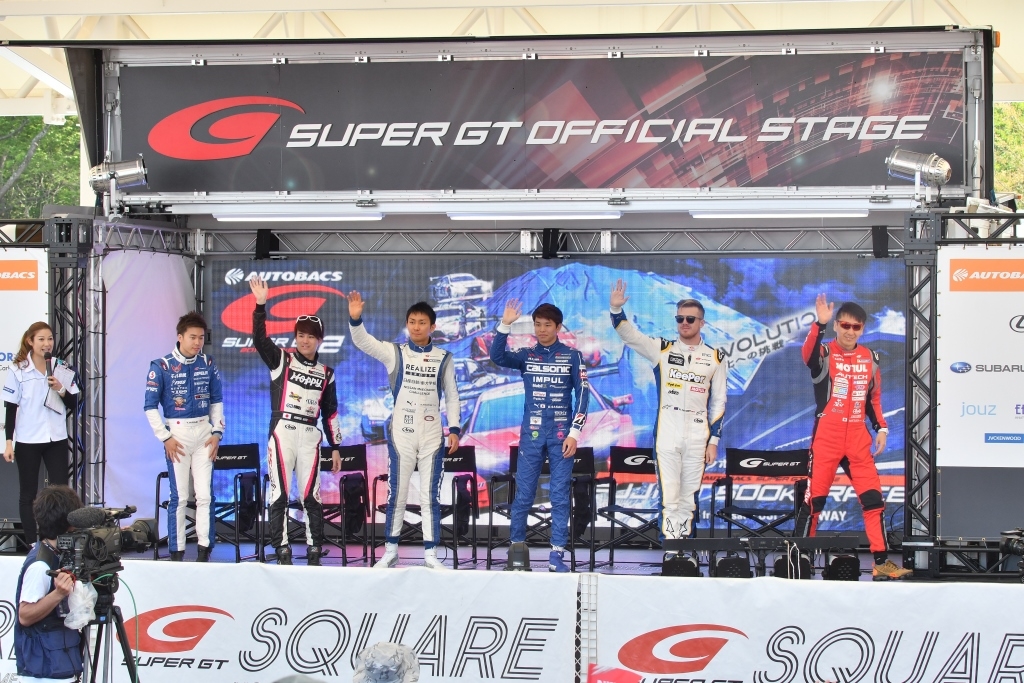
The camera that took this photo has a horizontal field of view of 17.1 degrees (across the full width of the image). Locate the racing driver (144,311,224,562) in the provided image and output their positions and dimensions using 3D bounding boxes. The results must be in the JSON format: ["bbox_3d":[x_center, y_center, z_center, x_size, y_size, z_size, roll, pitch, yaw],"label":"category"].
[{"bbox_3d":[-2.245,0.658,23.400,0.537,1.727,0.400,0,0,-4],"label":"racing driver"}]

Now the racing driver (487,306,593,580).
[{"bbox_3d":[0.187,0.617,22.400,0.590,1.780,0.420,0,1,14],"label":"racing driver"}]

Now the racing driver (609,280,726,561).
[{"bbox_3d":[1.023,0.559,22.450,0.753,1.920,0.460,0,0,5],"label":"racing driver"}]

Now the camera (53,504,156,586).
[{"bbox_3d":[-2.096,1.041,17.600,0.530,0.350,0.200,-7,6,-42],"label":"camera"}]

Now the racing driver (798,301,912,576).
[{"bbox_3d":[2.202,0.617,21.950,0.724,1.839,0.500,0,0,7],"label":"racing driver"}]

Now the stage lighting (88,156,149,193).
[{"bbox_3d":[-2.755,-1.166,23.900,0.390,0.230,0.230,-8,-1,7],"label":"stage lighting"}]

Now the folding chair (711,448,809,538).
[{"bbox_3d":[1.640,1.121,22.409,0.610,0.800,0.490,0,1,18],"label":"folding chair"}]

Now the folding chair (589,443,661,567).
[{"bbox_3d":[0.866,1.116,22.622,0.610,0.800,0.490,0,1,17],"label":"folding chair"}]

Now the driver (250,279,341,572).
[{"bbox_3d":[-1.443,0.532,22.850,0.600,1.960,0.450,0,1,-3],"label":"driver"}]

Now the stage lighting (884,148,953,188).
[{"bbox_3d":[2.644,-1.125,22.200,0.390,0.230,0.230,10,3,16],"label":"stage lighting"}]

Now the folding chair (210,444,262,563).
[{"bbox_3d":[-2.088,1.100,23.433,0.610,0.800,0.490,0,1,13],"label":"folding chair"}]

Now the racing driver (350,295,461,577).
[{"bbox_3d":[-0.730,0.602,22.950,0.743,1.862,0.460,0,0,3],"label":"racing driver"}]

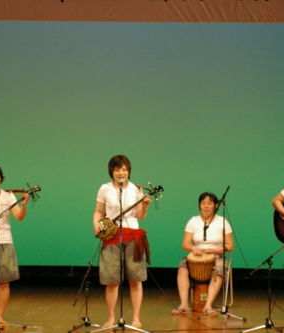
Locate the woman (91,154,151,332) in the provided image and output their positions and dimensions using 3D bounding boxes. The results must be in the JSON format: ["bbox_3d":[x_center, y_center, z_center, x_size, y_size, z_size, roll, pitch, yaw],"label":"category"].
[{"bbox_3d":[-0.192,0.701,19.550,0.540,1.610,0.420,0,1,-2],"label":"woman"}]

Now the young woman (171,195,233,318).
[{"bbox_3d":[0.619,0.880,21.300,0.600,1.220,0.760,0,1,12],"label":"young woman"}]

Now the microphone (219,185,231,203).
[{"bbox_3d":[0.816,0.266,20.550,0.045,0.200,0.045,31,18,13],"label":"microphone"}]

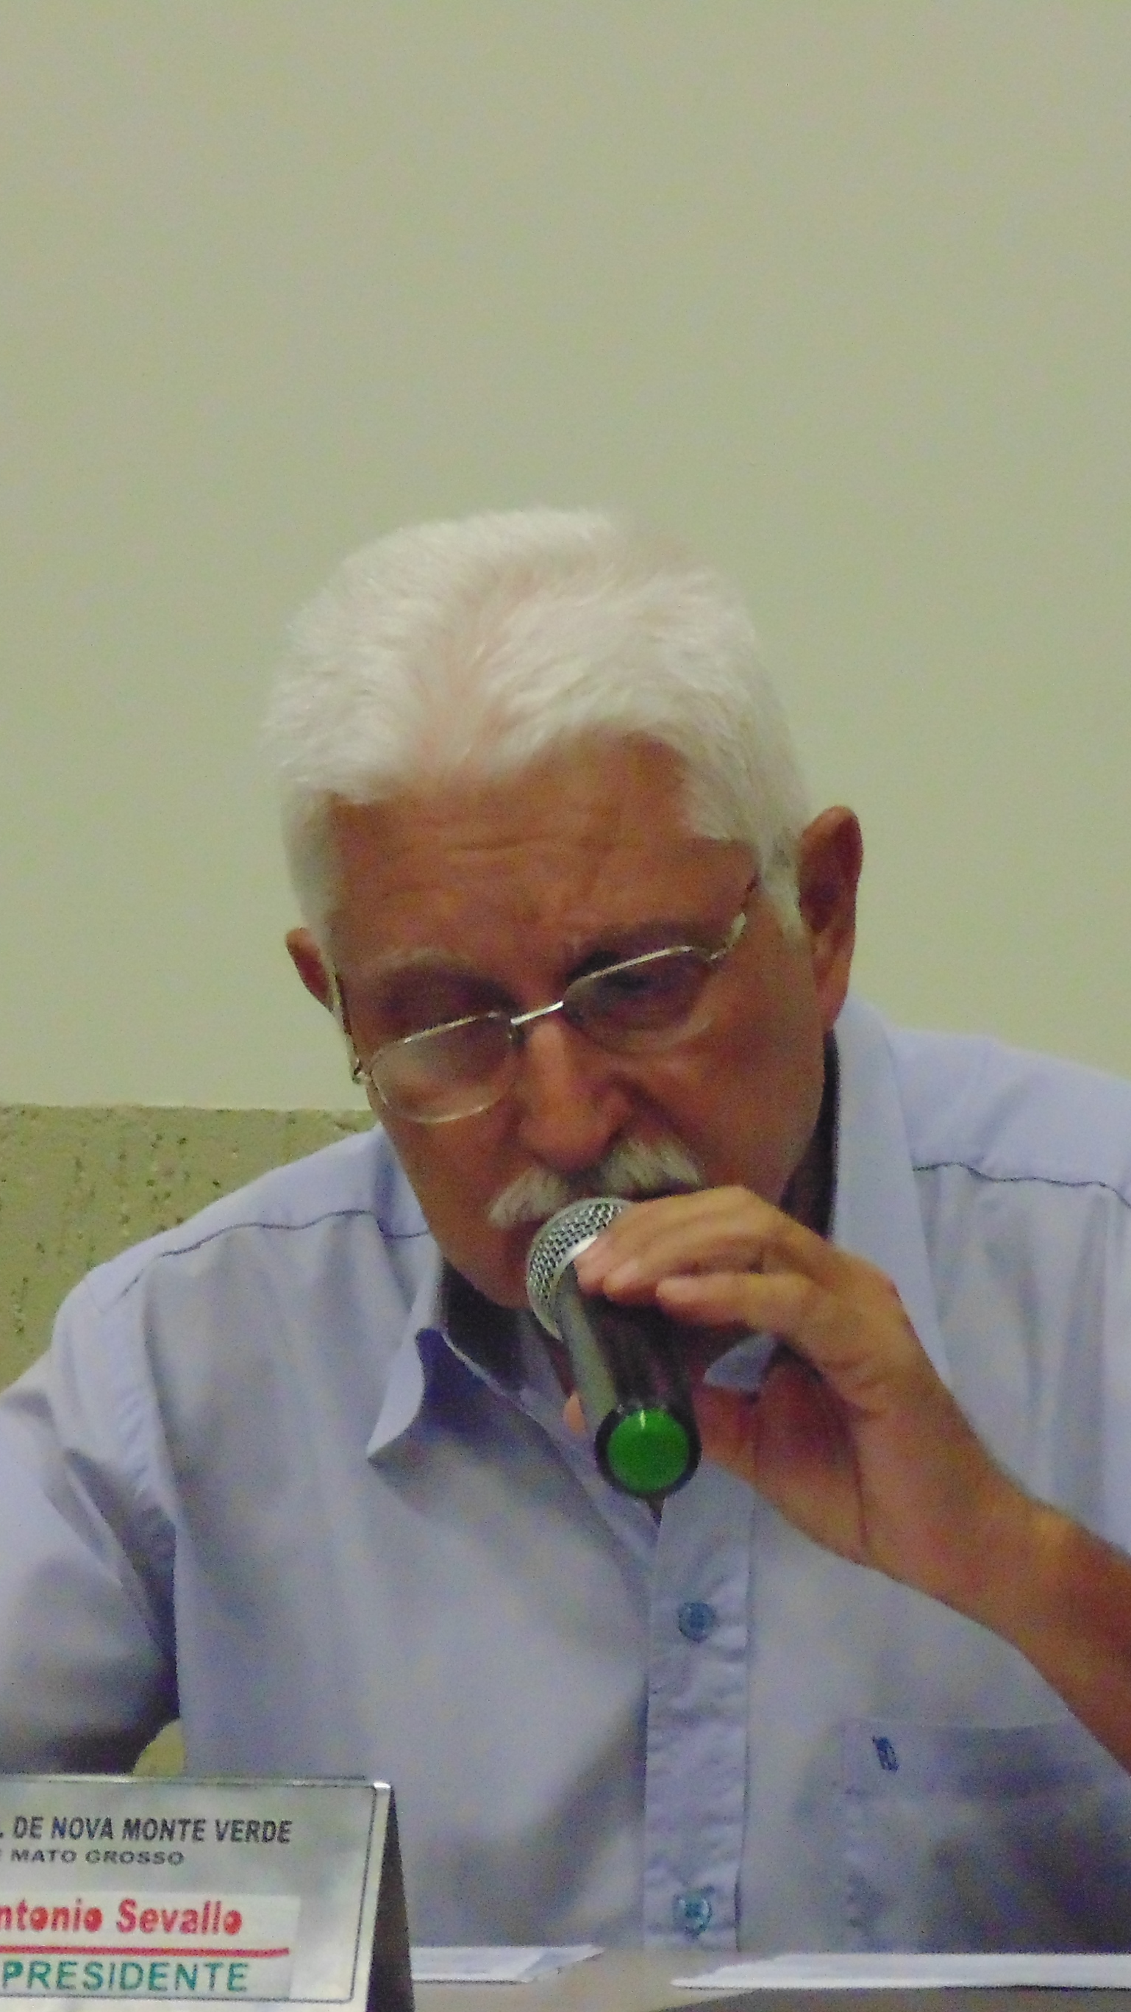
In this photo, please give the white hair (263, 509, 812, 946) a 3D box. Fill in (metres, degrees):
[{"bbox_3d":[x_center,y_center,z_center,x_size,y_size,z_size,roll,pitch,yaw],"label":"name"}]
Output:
[{"bbox_3d":[-0.009,-0.070,7.320,0.185,0.190,0.210,-10,23,12],"label":"white hair"}]

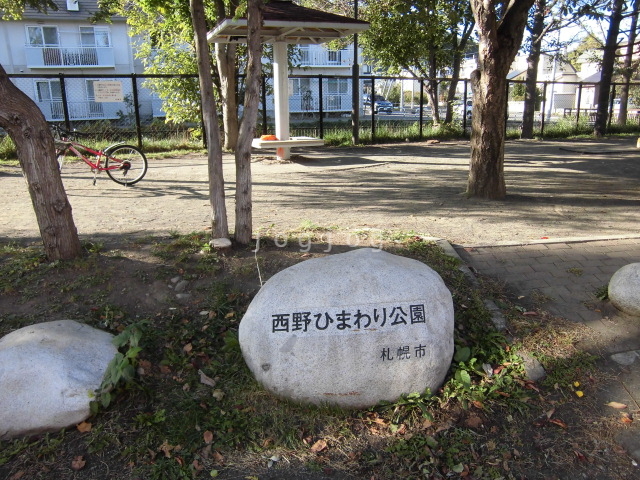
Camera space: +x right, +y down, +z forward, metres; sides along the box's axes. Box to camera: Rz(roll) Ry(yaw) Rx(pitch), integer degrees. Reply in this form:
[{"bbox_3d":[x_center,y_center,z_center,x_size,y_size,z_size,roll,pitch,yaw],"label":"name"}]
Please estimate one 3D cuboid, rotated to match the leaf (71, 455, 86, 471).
[{"bbox_3d":[-1.045,0.968,2.083,0.060,0.020,0.070,0,16,0],"label":"leaf"}]

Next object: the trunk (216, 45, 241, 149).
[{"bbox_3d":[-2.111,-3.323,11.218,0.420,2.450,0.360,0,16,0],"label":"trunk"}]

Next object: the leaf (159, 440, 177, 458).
[{"bbox_3d":[-0.678,0.928,2.129,0.075,0.025,0.085,-8,16,-23],"label":"leaf"}]

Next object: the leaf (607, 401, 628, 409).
[{"bbox_3d":[1.502,0.836,2.432,0.105,0.015,0.042,3,17,11],"label":"leaf"}]

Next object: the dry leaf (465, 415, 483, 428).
[{"bbox_3d":[0.726,0.858,2.272,0.080,0.025,0.075,2,15,13],"label":"dry leaf"}]

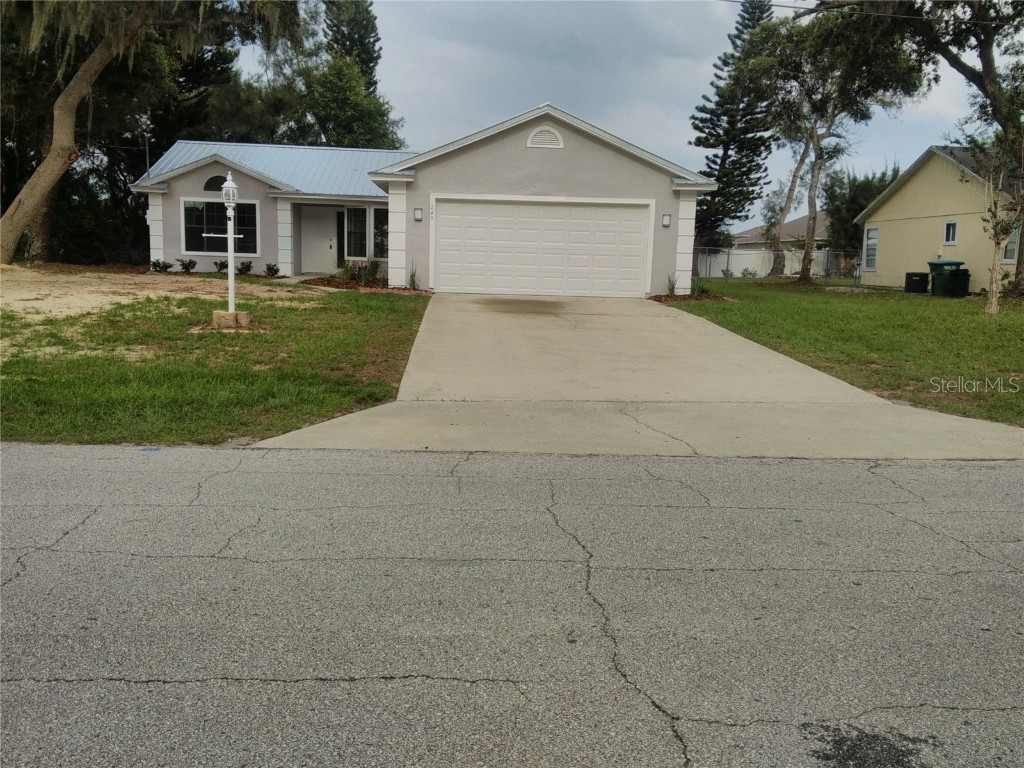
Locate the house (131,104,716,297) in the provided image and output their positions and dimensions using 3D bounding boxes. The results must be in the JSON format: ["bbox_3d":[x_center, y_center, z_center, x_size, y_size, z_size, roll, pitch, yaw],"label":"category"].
[{"bbox_3d":[-3.582,-5.473,25.930,15.650,4.550,15.350,1,9,-4],"label":"house"}]

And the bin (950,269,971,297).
[{"bbox_3d":[13.656,-3.072,25.294,0.530,0.800,0.500,1,9,-4],"label":"bin"}]

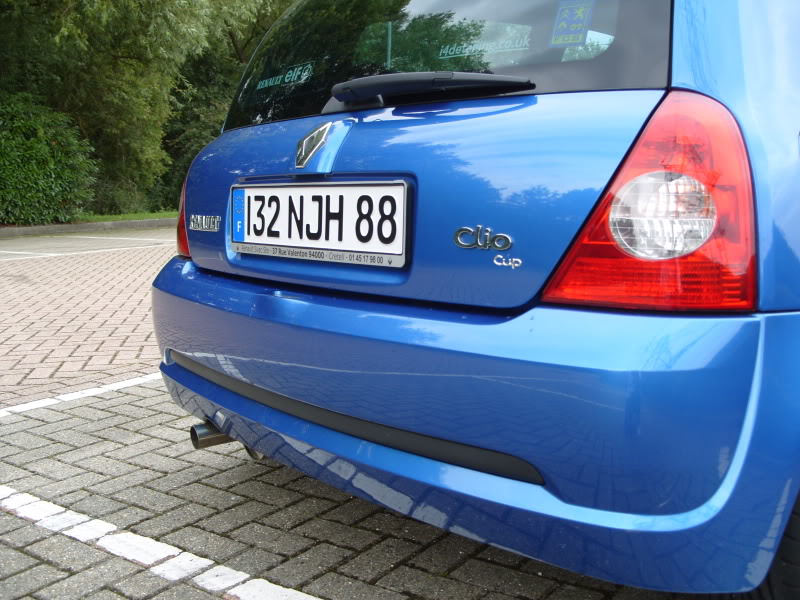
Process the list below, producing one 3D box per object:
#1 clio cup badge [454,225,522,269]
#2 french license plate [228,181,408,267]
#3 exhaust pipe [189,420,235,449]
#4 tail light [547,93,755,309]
[{"bbox_3d":[0.127,-0.078,1.171,0.122,0.058,0.010,7,5,39],"label":"clio cup badge"},{"bbox_3d":[-0.164,-0.142,1.466,0.017,0.132,0.528,-4,8,-42],"label":"french license plate"},{"bbox_3d":[-0.404,0.295,1.806,0.115,0.055,0.055,-8,10,-42],"label":"exhaust pipe"},{"bbox_3d":[0.356,-0.142,1.093,0.275,0.293,0.170,5,9,36],"label":"tail light"}]

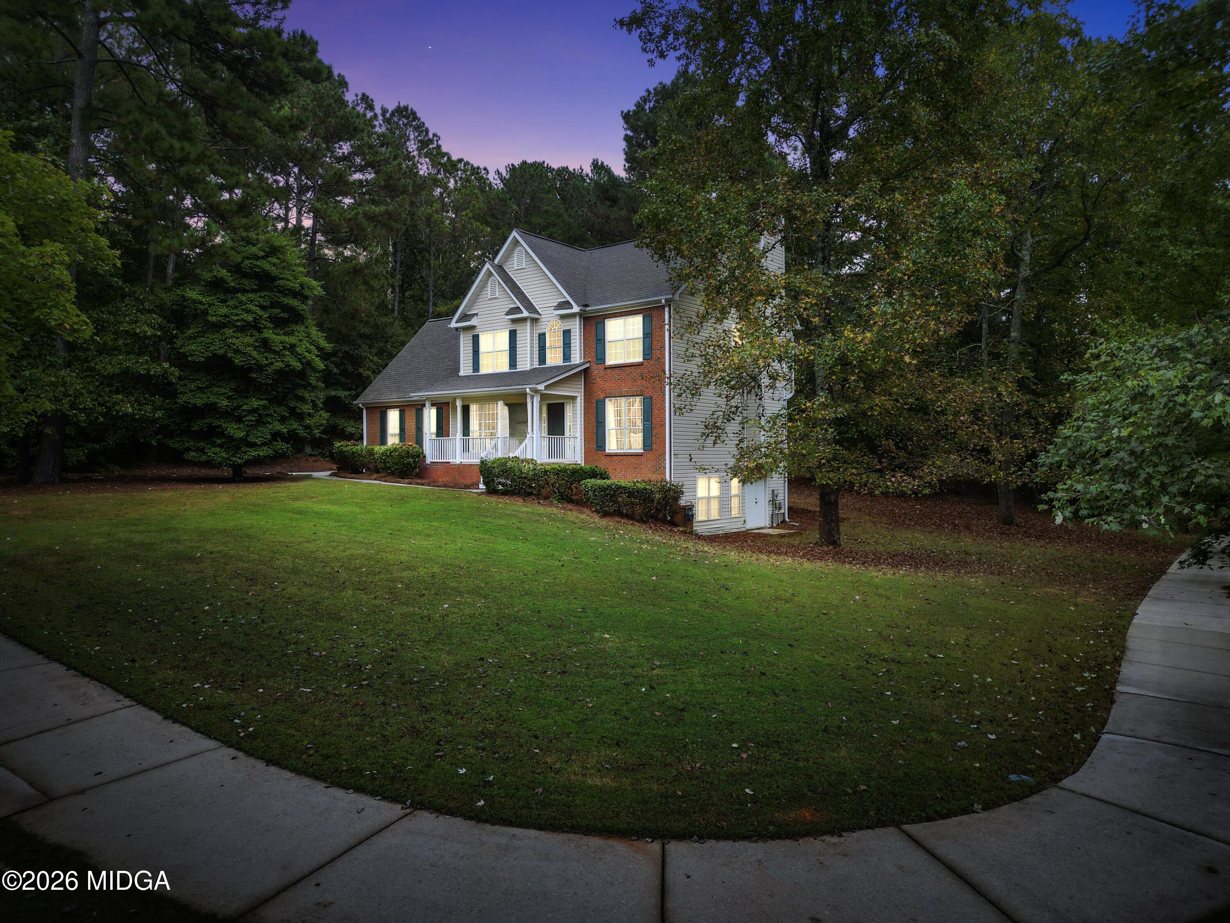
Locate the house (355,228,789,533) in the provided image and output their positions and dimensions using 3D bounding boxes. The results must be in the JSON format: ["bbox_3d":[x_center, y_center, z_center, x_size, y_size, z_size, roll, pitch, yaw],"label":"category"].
[{"bbox_3d":[-2.578,-3.248,35.791,17.450,11.650,11.200,0,0,38],"label":"house"}]

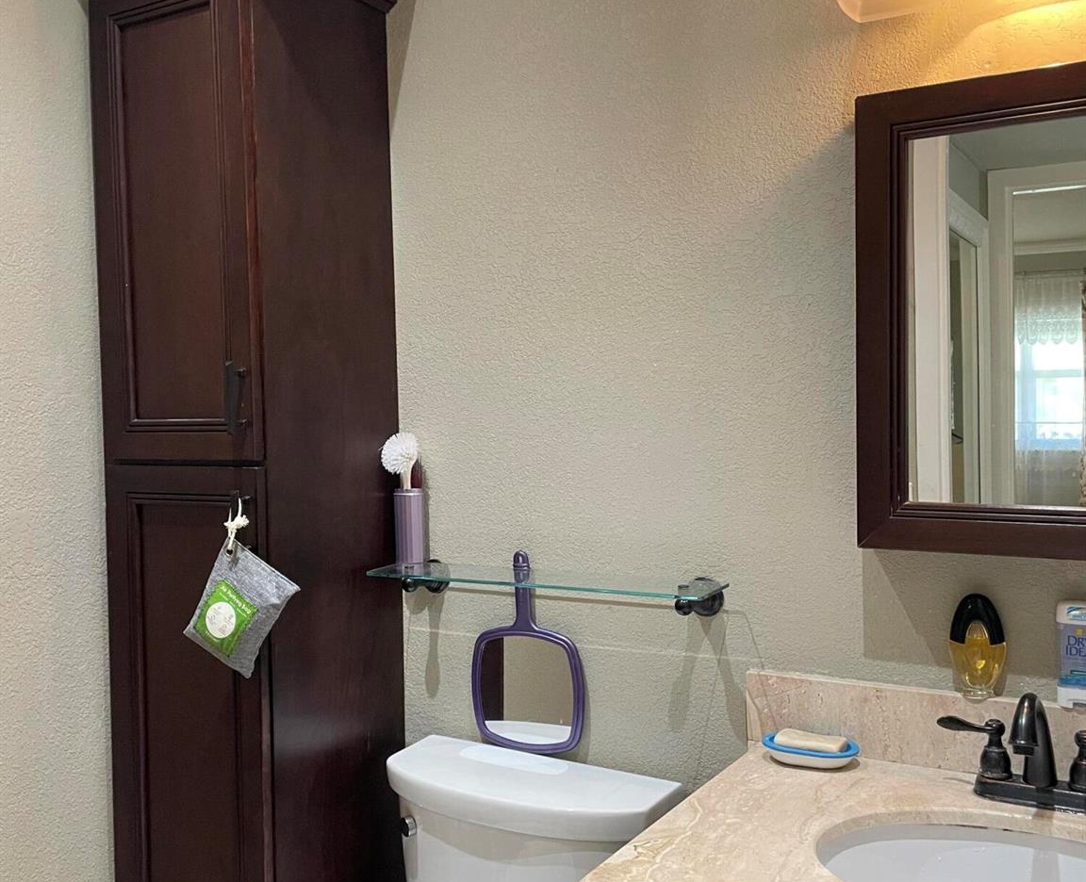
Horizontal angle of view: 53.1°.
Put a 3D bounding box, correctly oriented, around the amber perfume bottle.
[{"bbox_3d":[0.563,0.264,1.410,0.070,0.138,0.037,0,2,30],"label":"amber perfume bottle"}]

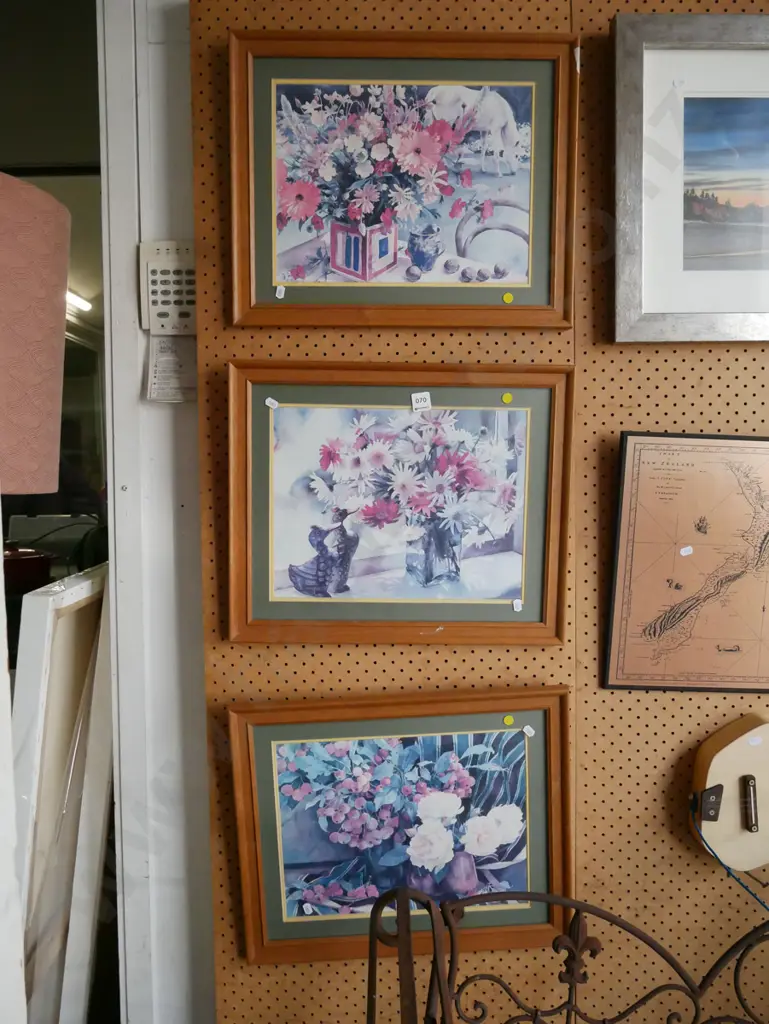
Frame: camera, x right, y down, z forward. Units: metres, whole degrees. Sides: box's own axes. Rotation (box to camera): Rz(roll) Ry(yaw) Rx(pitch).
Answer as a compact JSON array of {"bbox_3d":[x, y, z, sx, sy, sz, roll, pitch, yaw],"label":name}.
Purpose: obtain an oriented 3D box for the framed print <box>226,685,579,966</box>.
[{"bbox_3d":[0.030,0.455,1.264,0.476,0.395,0.030,-2,7,-1],"label":"framed print"}]

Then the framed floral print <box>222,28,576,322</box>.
[{"bbox_3d":[0.028,-0.452,1.204,0.476,0.395,0.030,0,5,-2],"label":"framed floral print"}]

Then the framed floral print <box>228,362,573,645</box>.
[{"bbox_3d":[0.021,-0.009,1.235,0.468,0.386,0.025,1,7,-1],"label":"framed floral print"}]

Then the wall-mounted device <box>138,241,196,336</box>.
[{"bbox_3d":[-0.300,-0.312,1.244,0.088,0.133,0.028,-1,4,-1],"label":"wall-mounted device"}]

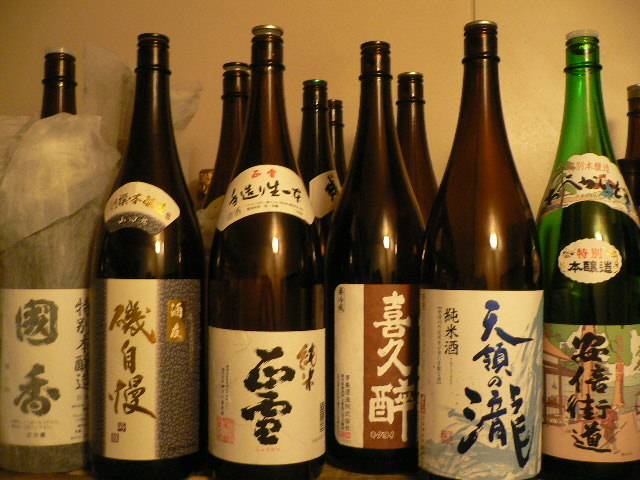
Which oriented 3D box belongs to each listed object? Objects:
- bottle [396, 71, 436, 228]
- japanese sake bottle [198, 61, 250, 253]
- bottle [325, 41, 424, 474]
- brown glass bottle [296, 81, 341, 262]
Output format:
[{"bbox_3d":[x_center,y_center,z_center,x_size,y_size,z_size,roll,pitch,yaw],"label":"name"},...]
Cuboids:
[{"bbox_3d":[0.103,0.011,0.737,0.105,0.397,0.105,0,0,0],"label":"bottle"},{"bbox_3d":[-0.091,0.009,0.709,0.105,0.398,0.105,0,0,0],"label":"japanese sake bottle"},{"bbox_3d":[0.054,0.010,0.626,0.105,0.397,0.105,0,0,-10],"label":"bottle"},{"bbox_3d":[-0.006,0.011,0.774,0.105,0.397,0.105,0,0,-28],"label":"brown glass bottle"}]

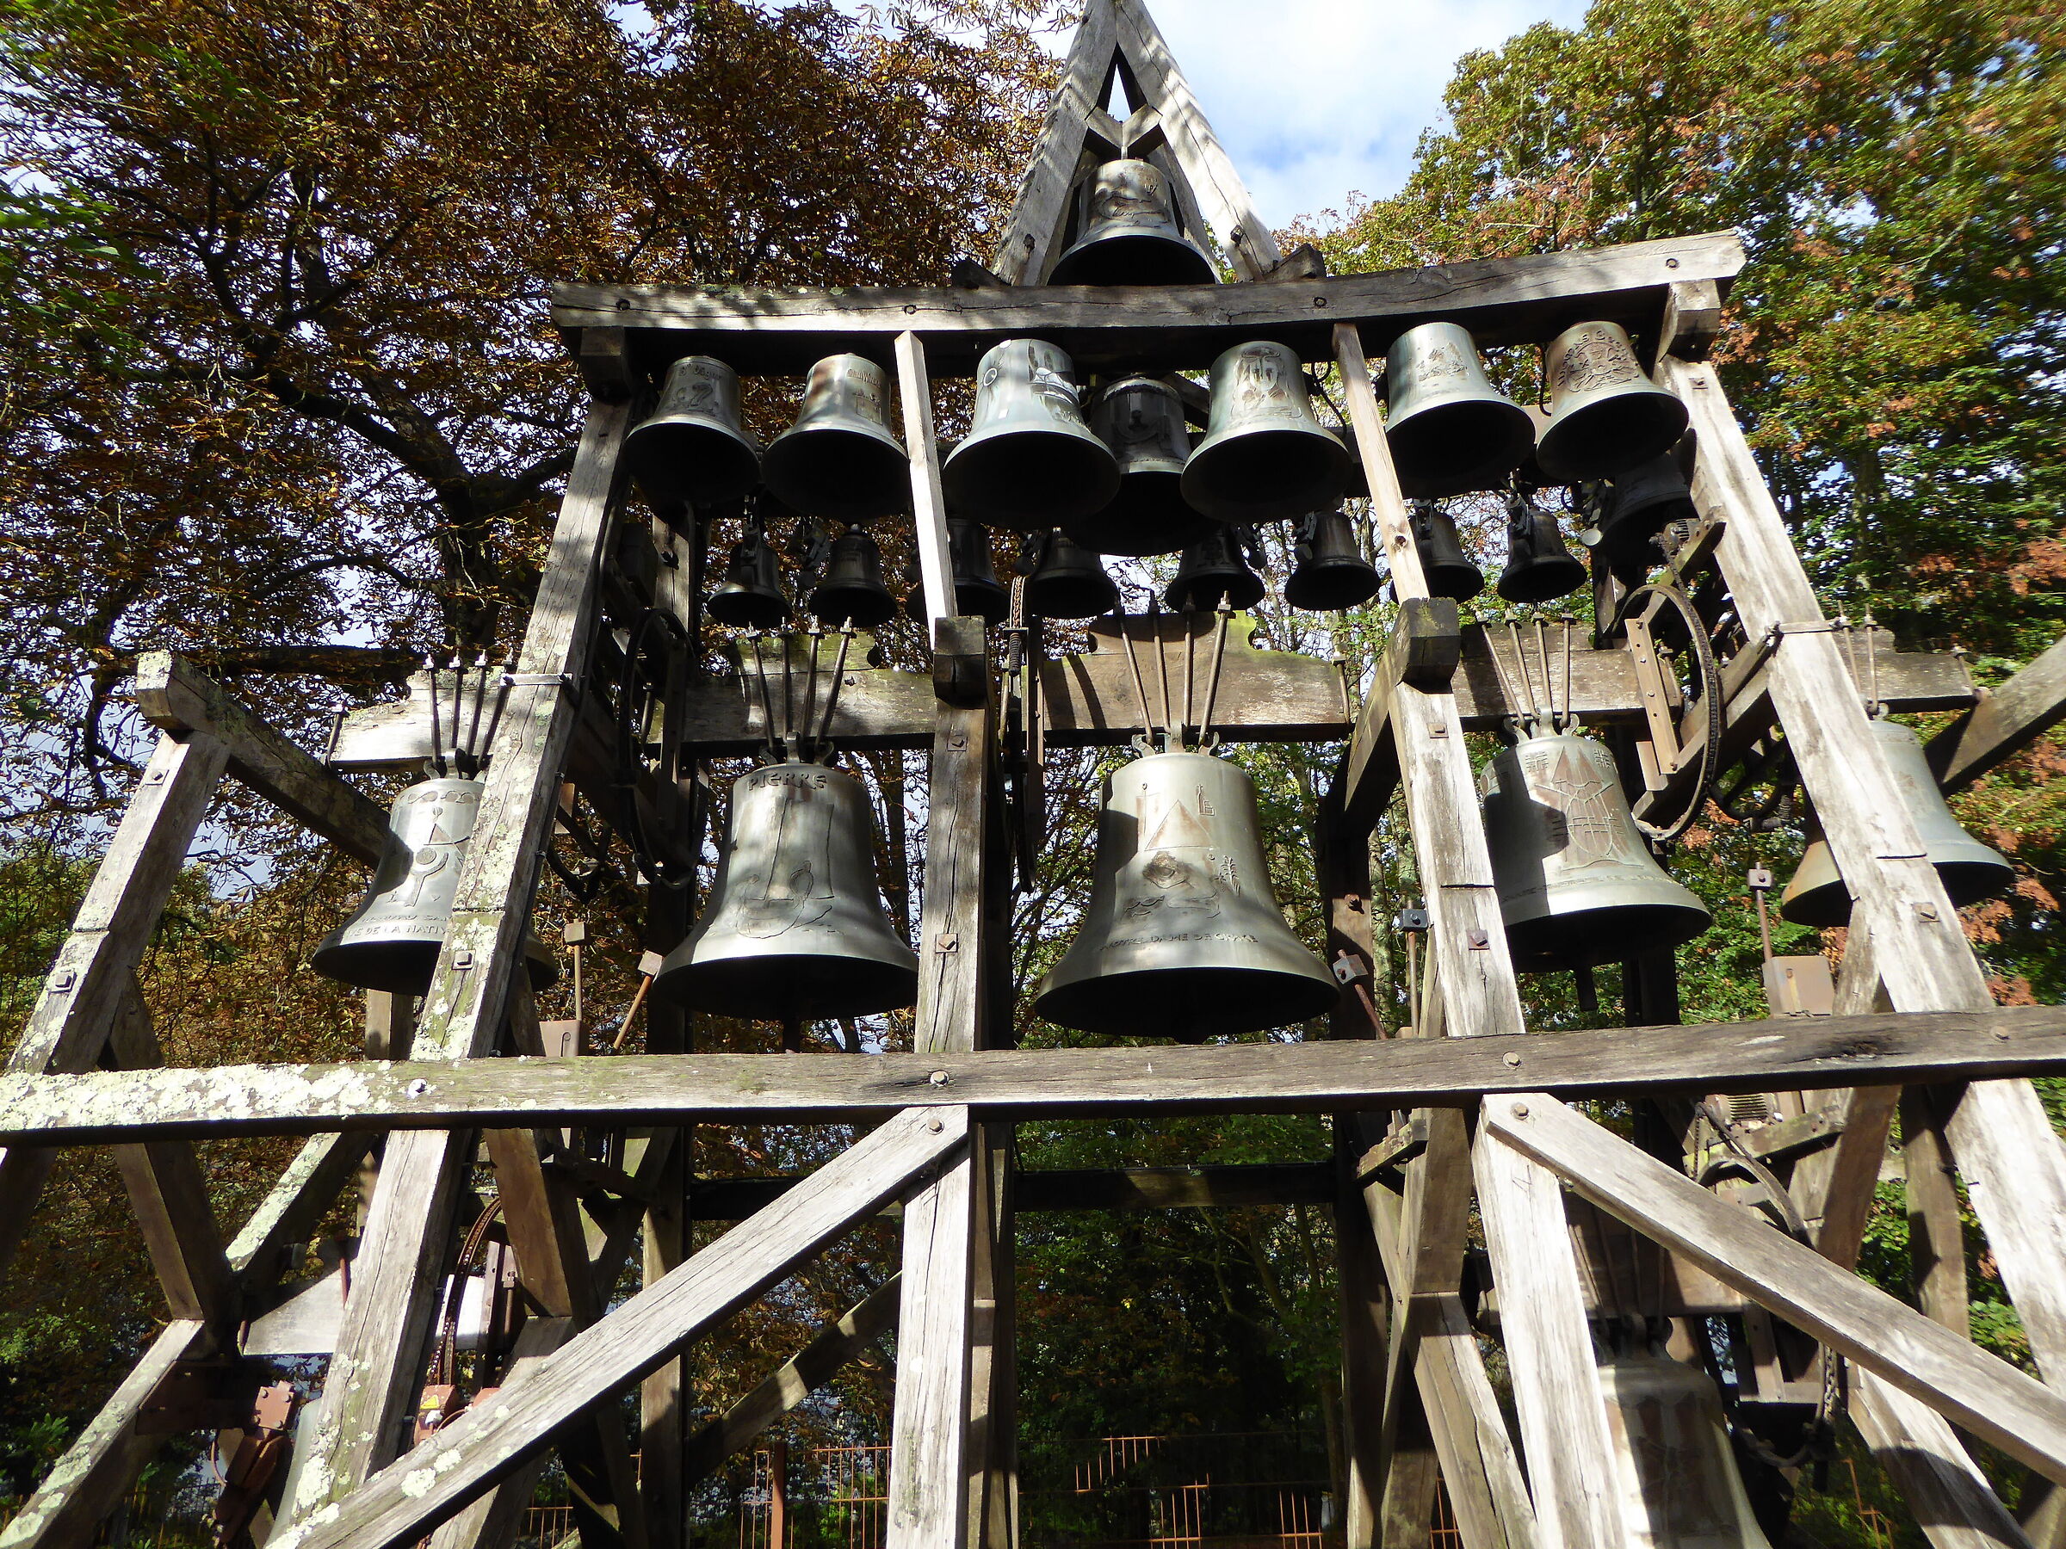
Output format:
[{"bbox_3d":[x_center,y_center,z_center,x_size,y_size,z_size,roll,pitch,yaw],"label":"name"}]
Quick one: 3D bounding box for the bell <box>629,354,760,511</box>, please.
[{"bbox_3d":[-1.300,-1.360,5.471,0.504,0.413,0.504,-2,-22,1],"label":"bell"}]

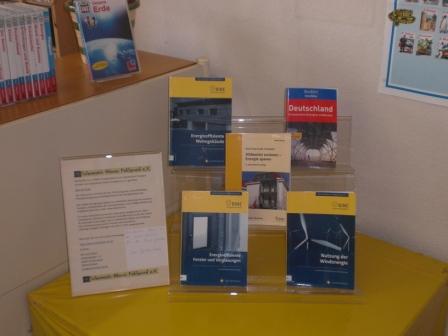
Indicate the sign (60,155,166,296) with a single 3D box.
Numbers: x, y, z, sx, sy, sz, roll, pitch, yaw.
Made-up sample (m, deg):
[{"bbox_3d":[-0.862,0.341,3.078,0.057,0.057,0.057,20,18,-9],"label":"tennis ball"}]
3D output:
[{"bbox_3d":[-0.229,0.121,1.331,0.212,0.300,0.010,-5,12,-12],"label":"sign"}]

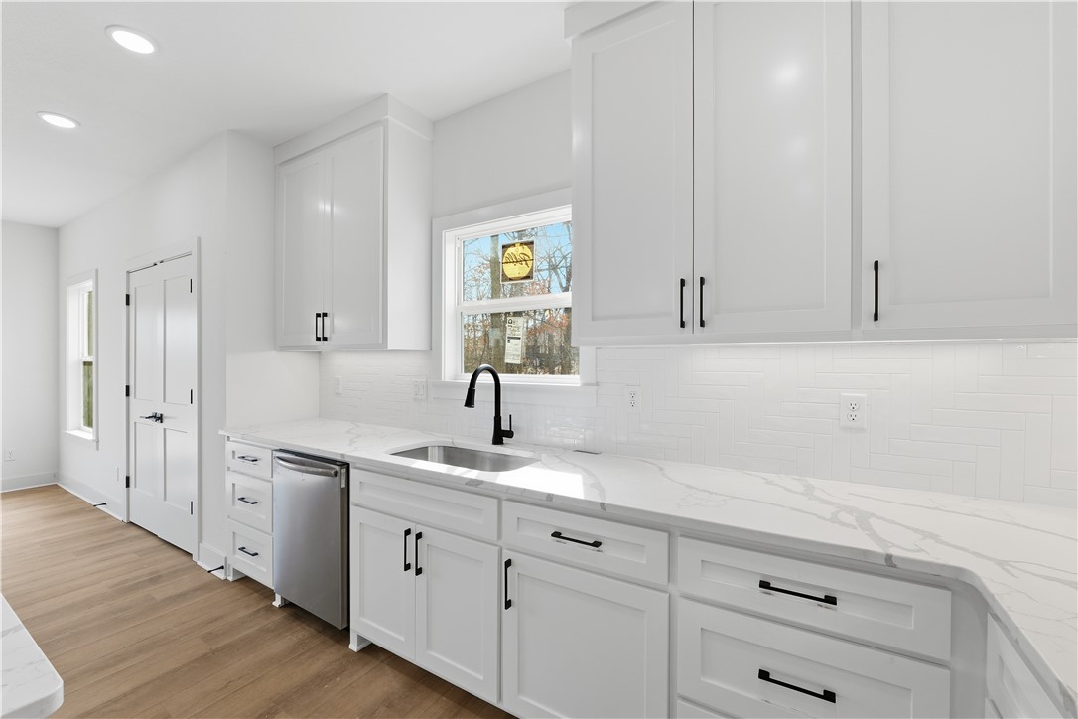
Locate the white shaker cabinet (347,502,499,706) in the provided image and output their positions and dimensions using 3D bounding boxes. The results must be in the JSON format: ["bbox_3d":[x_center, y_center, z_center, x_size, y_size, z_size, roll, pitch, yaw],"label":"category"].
[{"bbox_3d":[-0.360,0.961,1.979,0.851,0.569,0.585,0,0,30],"label":"white shaker cabinet"}]

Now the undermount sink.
[{"bbox_3d":[-0.339,0.558,1.940,0.770,0.221,0.407,0,0,30],"label":"undermount sink"}]

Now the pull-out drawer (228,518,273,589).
[{"bbox_3d":[-1.540,1.110,2.640,0.509,0.294,0.525,0,0,30],"label":"pull-out drawer"}]

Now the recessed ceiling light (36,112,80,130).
[{"bbox_3d":[-2.844,-1.415,2.479,0.171,0.030,0.171,0,0,30],"label":"recessed ceiling light"}]

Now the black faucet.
[{"bbox_3d":[-0.239,0.232,2.060,0.138,0.413,0.287,0,0,30],"label":"black faucet"}]

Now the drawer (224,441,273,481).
[{"bbox_3d":[-1.541,0.571,2.638,0.509,0.156,0.525,0,0,30],"label":"drawer"}]

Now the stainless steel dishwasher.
[{"bbox_3d":[-1.031,0.876,2.343,0.607,0.790,0.619,0,0,30],"label":"stainless steel dishwasher"}]

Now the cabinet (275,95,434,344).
[{"bbox_3d":[-1.212,-0.738,2.667,1.137,1.358,0.332,0,0,30],"label":"cabinet"}]

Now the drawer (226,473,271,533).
[{"bbox_3d":[-1.541,0.808,2.639,0.509,0.289,0.525,0,0,30],"label":"drawer"}]

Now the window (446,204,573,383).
[{"bbox_3d":[-0.152,-0.309,2.283,0.884,0.879,0.111,0,0,30],"label":"window"}]

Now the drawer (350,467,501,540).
[{"bbox_3d":[-0.375,0.582,1.951,0.841,0.161,0.525,0,0,30],"label":"drawer"}]

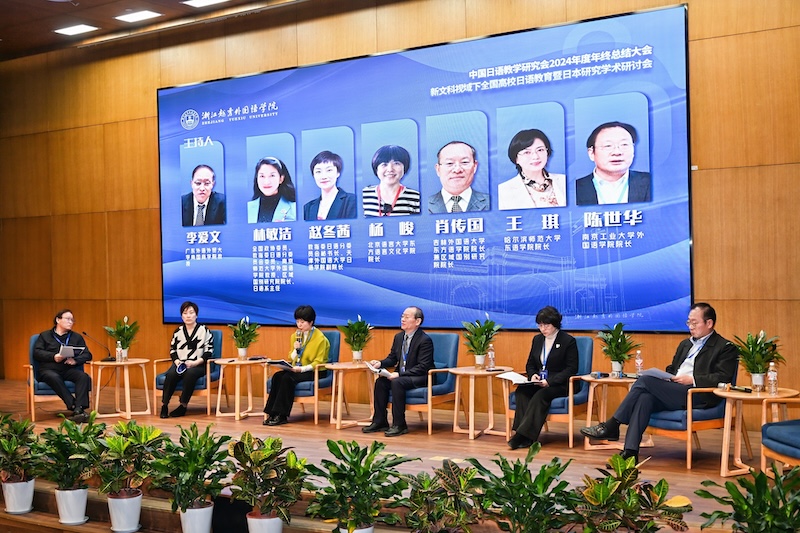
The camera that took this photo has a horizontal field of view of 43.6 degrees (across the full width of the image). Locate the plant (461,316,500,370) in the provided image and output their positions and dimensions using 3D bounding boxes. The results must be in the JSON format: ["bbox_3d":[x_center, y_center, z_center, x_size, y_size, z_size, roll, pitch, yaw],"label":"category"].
[{"bbox_3d":[0.765,0.699,9.377,0.373,0.516,0.361,-1,0,0],"label":"plant"}]

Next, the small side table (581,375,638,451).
[{"bbox_3d":[1.847,1.238,8.434,0.600,0.598,0.600,-1,0,-4],"label":"small side table"}]

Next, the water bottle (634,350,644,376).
[{"bbox_3d":[1.997,0.818,8.324,0.066,0.233,0.066,-1,0,0],"label":"water bottle"}]

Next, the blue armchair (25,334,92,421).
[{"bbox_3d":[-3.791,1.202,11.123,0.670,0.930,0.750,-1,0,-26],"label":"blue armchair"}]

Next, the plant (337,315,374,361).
[{"bbox_3d":[-0.453,0.735,10.147,0.350,0.494,0.339,-1,0,0],"label":"plant"}]

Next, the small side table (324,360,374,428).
[{"bbox_3d":[-0.443,1.290,10.013,0.600,0.598,0.600,-1,0,0],"label":"small side table"}]

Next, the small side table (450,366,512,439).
[{"bbox_3d":[0.761,1.253,9.233,0.620,0.585,0.620,-1,0,0],"label":"small side table"}]

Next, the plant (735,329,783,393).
[{"bbox_3d":[2.660,0.695,7.376,0.384,0.447,0.364,-1,0,0],"label":"plant"}]

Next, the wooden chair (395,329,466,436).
[{"bbox_3d":[0.240,1.126,9.761,0.675,0.895,0.720,-1,0,38],"label":"wooden chair"}]

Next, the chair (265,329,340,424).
[{"bbox_3d":[-0.964,1.153,10.546,0.675,0.895,0.720,-1,0,28],"label":"chair"}]

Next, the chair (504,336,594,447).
[{"bbox_3d":[1.389,1.087,8.863,0.660,0.890,0.690,-1,0,38],"label":"chair"}]

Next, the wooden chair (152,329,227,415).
[{"bbox_3d":[-2.327,1.184,11.273,0.675,0.895,0.720,-1,0,11],"label":"wooden chair"}]

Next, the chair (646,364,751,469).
[{"bbox_3d":[2.312,1.069,7.900,0.690,0.890,0.660,-1,0,-25],"label":"chair"}]

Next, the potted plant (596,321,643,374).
[{"bbox_3d":[1.879,0.706,8.541,0.376,0.455,0.364,-1,0,33],"label":"potted plant"}]

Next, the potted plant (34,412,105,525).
[{"bbox_3d":[-2.551,1.540,7.718,0.540,0.850,0.530,-1,0,37],"label":"potted plant"}]

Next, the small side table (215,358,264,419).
[{"bbox_3d":[-1.665,1.304,10.713,0.620,0.585,0.620,-1,0,0],"label":"small side table"}]

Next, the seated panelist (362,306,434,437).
[{"bbox_3d":[0.005,0.983,9.614,0.560,1.190,0.780,-1,0,44],"label":"seated panelist"}]

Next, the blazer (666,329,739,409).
[{"bbox_3d":[2.350,0.790,7.909,0.430,0.600,0.520,-1,0,-30],"label":"blazer"}]

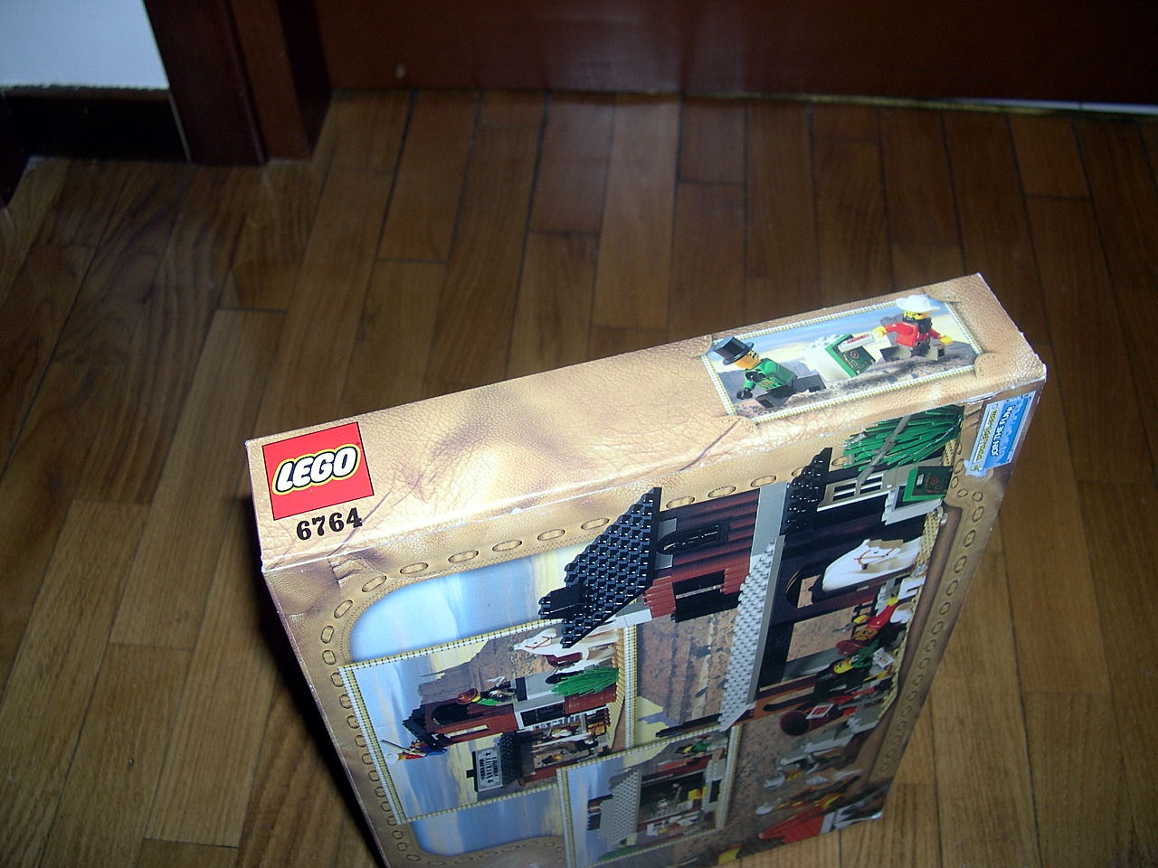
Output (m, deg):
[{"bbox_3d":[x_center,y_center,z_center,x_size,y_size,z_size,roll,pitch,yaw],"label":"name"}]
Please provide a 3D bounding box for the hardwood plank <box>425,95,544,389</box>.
[{"bbox_3d":[-0.072,-0.156,1.036,0.059,0.015,0.321,3,54,3],"label":"hardwood plank"}]

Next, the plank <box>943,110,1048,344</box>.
[{"bbox_3d":[0.338,-0.171,1.041,0.057,0.015,0.266,3,54,3],"label":"plank"}]

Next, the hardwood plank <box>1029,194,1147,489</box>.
[{"bbox_3d":[0.385,-0.076,0.971,0.057,0.015,0.286,3,54,3],"label":"hardwood plank"}]

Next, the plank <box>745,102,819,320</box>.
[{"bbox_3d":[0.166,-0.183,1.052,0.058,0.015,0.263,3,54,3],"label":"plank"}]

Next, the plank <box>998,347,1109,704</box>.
[{"bbox_3d":[0.316,0.051,0.880,0.057,0.015,0.288,4,54,3],"label":"plank"}]

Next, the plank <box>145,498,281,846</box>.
[{"bbox_3d":[-0.216,0.130,0.830,0.058,0.015,0.283,3,54,3],"label":"plank"}]

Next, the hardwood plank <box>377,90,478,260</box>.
[{"bbox_3d":[-0.124,-0.218,1.082,0.058,0.015,0.212,4,54,3],"label":"hardwood plank"}]

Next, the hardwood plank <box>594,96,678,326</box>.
[{"bbox_3d":[0.049,-0.187,1.057,0.059,0.015,0.275,3,54,3],"label":"hardwood plank"}]

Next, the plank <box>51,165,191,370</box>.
[{"bbox_3d":[-0.362,-0.138,1.027,0.057,0.015,0.225,4,54,3],"label":"plank"}]

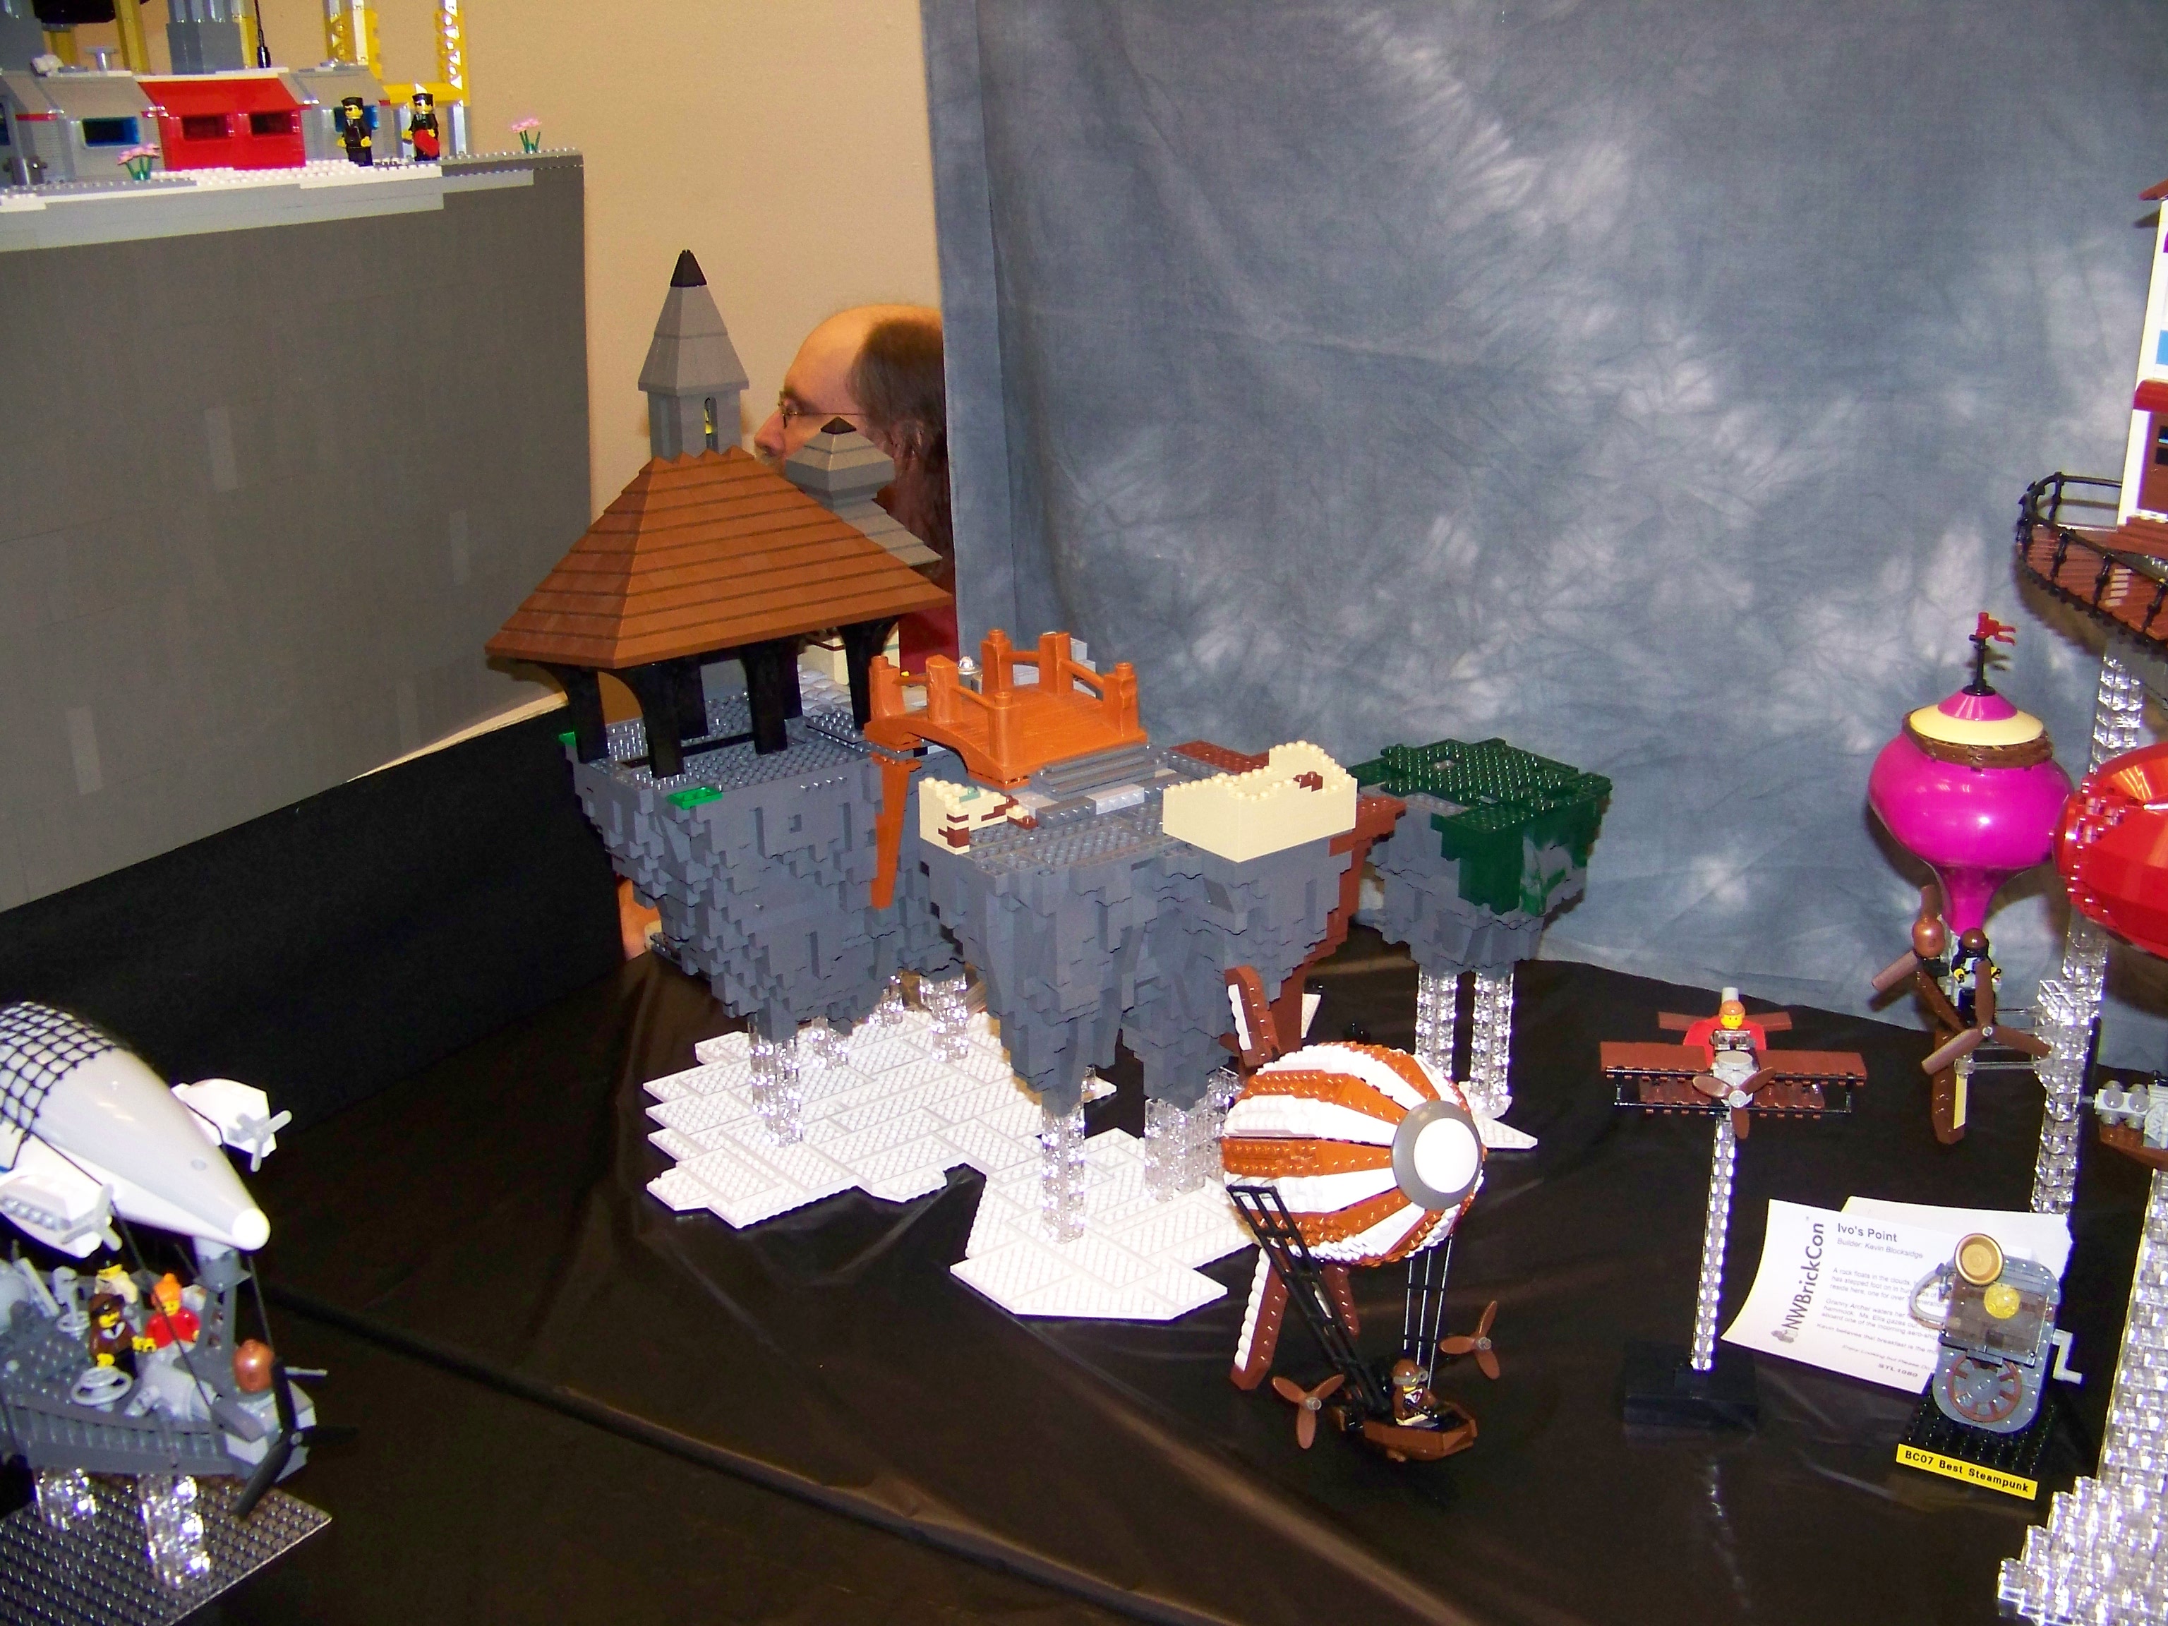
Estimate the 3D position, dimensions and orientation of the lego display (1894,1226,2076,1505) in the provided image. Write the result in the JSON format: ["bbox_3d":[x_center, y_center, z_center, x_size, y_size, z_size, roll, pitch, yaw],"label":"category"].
[{"bbox_3d":[0.442,0.265,1.099,0.080,0.088,0.080,10,22,28],"label":"lego display"}]

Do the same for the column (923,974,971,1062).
[{"bbox_3d":[-0.087,0.127,1.440,0.016,0.058,0.024,-15,24,-37],"label":"column"}]

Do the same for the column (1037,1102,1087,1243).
[{"bbox_3d":[-0.011,0.193,1.221,0.016,0.077,0.016,-15,24,-37],"label":"column"}]

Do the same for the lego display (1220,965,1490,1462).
[{"bbox_3d":[0.123,0.176,1.040,0.138,0.230,0.180,-10,8,-26],"label":"lego display"}]

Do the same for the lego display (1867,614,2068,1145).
[{"bbox_3d":[0.431,0.036,1.099,0.100,0.268,0.110,1,19,4],"label":"lego display"}]

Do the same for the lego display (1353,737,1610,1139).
[{"bbox_3d":[0.222,0.081,1.337,0.135,0.222,0.133,-15,24,-37],"label":"lego display"}]

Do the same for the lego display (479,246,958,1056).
[{"bbox_3d":[-0.198,-0.090,1.289,0.288,0.447,0.185,-15,24,-37],"label":"lego display"}]

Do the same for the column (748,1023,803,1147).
[{"bbox_3d":[-0.179,0.161,1.330,0.016,0.067,0.024,-15,24,-37],"label":"column"}]

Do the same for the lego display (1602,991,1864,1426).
[{"bbox_3d":[0.307,0.180,1.100,0.119,0.205,0.103,2,19,6],"label":"lego display"}]

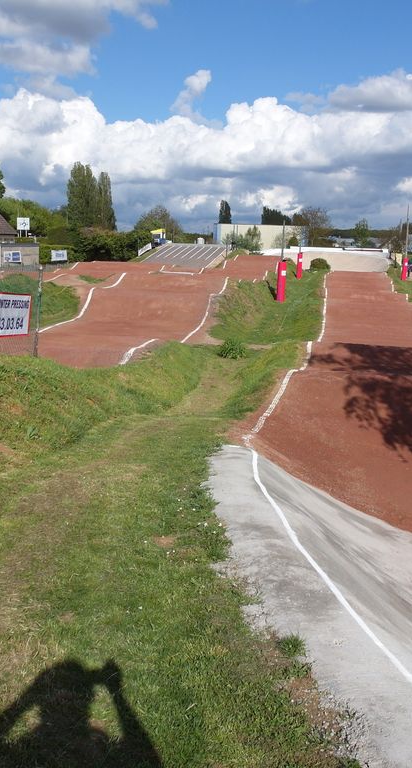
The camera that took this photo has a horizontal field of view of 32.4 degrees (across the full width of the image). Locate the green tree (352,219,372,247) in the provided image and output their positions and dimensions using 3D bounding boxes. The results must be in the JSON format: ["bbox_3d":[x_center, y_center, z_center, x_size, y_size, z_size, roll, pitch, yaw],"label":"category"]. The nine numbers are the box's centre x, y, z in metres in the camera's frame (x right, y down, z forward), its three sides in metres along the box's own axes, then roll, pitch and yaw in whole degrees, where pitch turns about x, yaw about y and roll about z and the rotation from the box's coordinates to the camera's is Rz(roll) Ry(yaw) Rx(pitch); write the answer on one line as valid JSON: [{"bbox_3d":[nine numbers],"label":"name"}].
[{"bbox_3d":[33.063,-30.845,150.000,4.300,8.500,4.300,4,12,12],"label":"green tree"}]

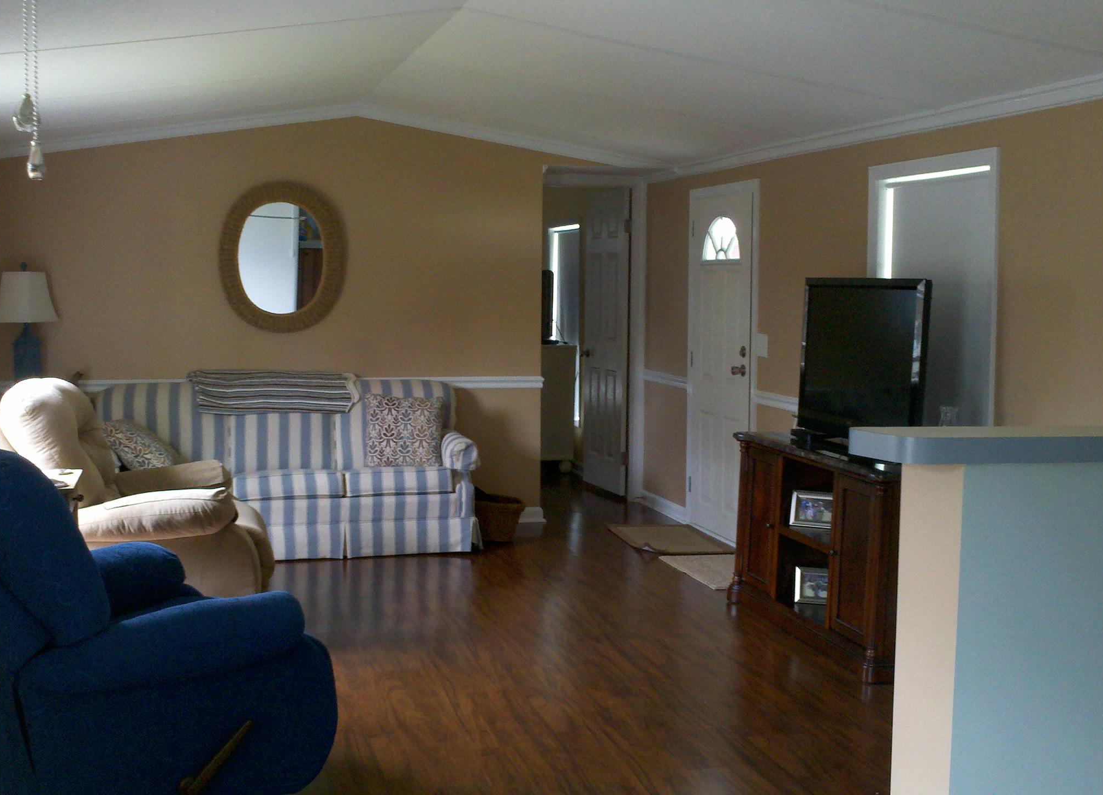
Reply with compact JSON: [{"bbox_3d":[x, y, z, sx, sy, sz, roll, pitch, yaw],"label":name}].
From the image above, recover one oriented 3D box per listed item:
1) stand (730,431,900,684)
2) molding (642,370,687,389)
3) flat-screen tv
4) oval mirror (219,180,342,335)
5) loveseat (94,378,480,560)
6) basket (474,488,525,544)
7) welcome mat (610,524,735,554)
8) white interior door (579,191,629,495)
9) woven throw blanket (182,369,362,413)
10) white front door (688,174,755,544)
[{"bbox_3d":[1.226,0.626,4.798,0.450,0.805,1.210,-2,6,-18],"label":"stand"},{"bbox_3d":[0.713,-0.126,7.287,0.028,0.071,0.654,-2,6,-18],"label":"molding"},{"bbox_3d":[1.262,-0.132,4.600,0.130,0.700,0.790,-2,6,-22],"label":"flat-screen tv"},{"bbox_3d":[-1.506,-0.796,6.384,0.710,0.850,0.060,-2,6,-18],"label":"oval mirror"},{"bbox_3d":[-1.503,0.388,6.279,2.110,0.935,0.740,-1,6,-12],"label":"loveseat"},{"bbox_3d":[-0.364,0.693,6.711,0.370,0.250,0.370,-2,6,-18],"label":"basket"},{"bbox_3d":[0.693,0.825,6.674,0.502,0.012,0.714,-2,6,-20],"label":"welcome mat"},{"bbox_3d":[0.376,-0.384,7.799,0.040,2.060,0.657,-2,7,-24],"label":"white interior door"},{"bbox_3d":[-1.543,-0.037,6.293,0.912,0.228,0.243,-1,6,-15],"label":"woven throw blanket"},{"bbox_3d":[0.978,-0.195,6.567,0.070,2.050,0.800,-2,6,-18],"label":"white front door"}]

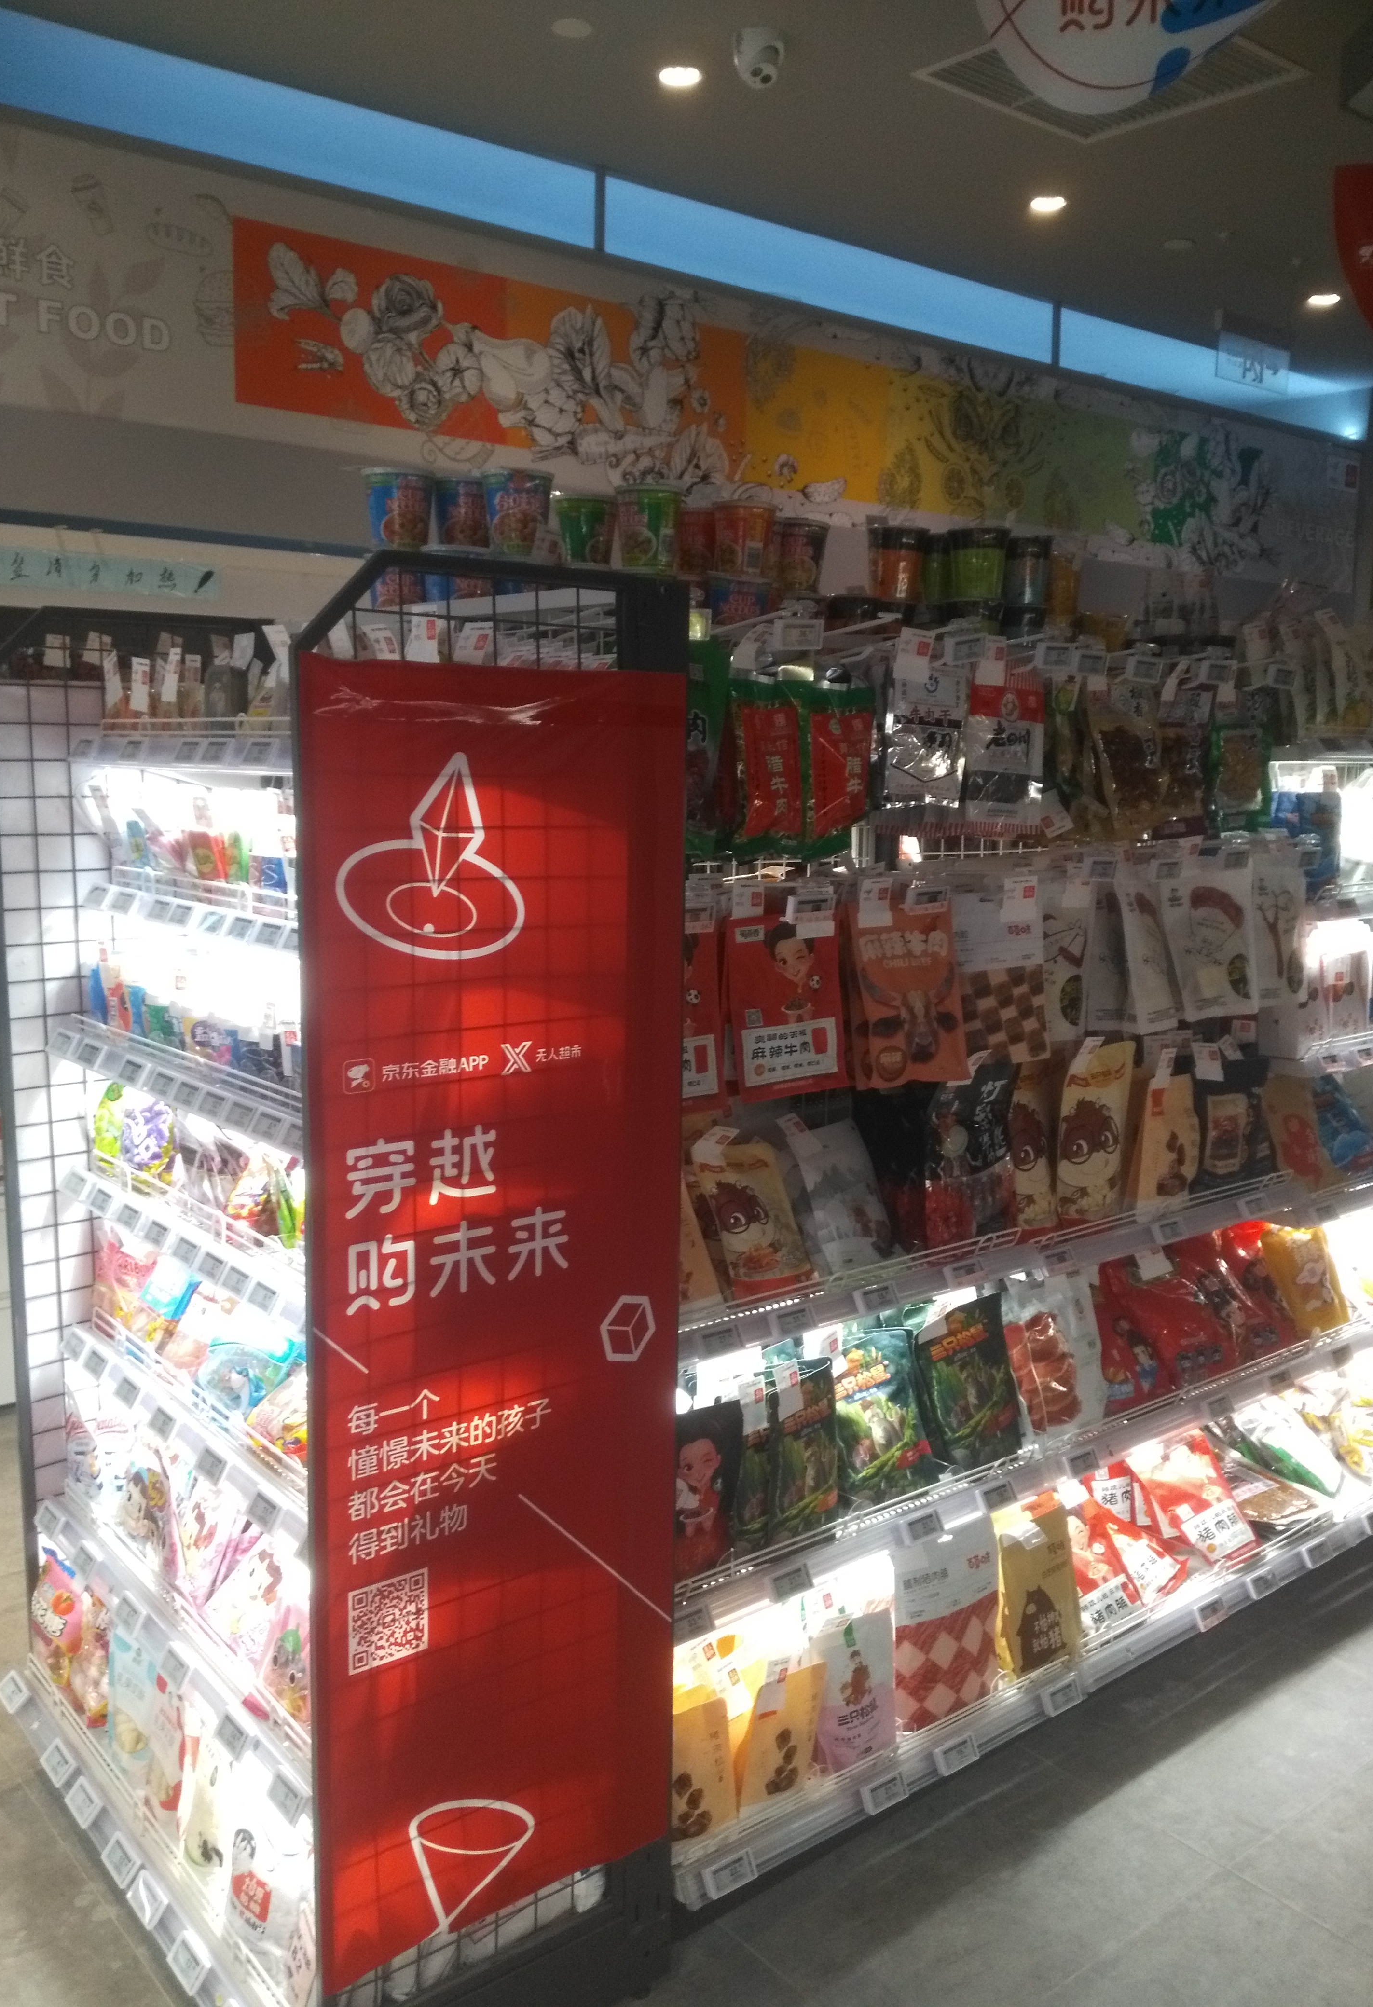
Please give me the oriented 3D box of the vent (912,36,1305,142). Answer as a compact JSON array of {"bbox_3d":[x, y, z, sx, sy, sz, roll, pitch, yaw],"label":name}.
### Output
[{"bbox_3d":[0.932,-2.061,3.566,0.605,0.030,0.600,-6,11,-39],"label":"vent"}]

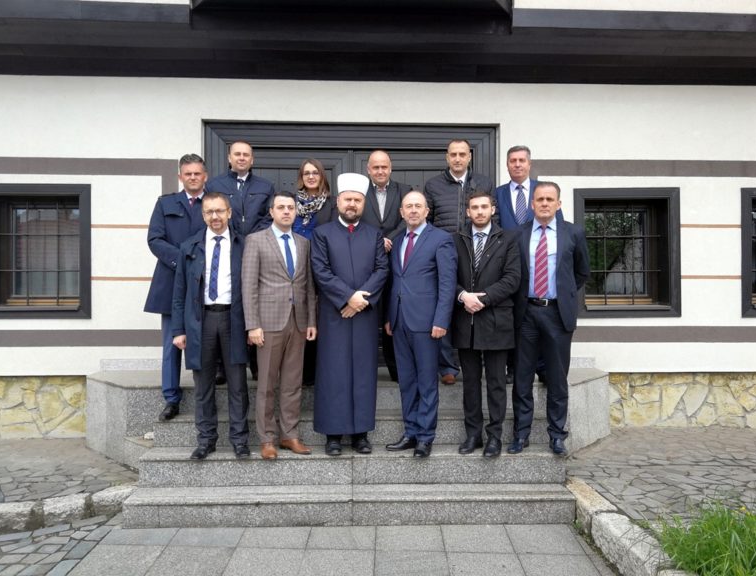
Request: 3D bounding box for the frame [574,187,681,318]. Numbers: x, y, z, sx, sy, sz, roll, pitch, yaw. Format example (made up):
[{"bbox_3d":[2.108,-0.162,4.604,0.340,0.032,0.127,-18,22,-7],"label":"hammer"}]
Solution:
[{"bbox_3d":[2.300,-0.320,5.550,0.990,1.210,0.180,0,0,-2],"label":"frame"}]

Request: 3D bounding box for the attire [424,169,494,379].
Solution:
[{"bbox_3d":[0.620,-0.118,4.560,0.548,1.583,0.340,0,2,2],"label":"attire"}]

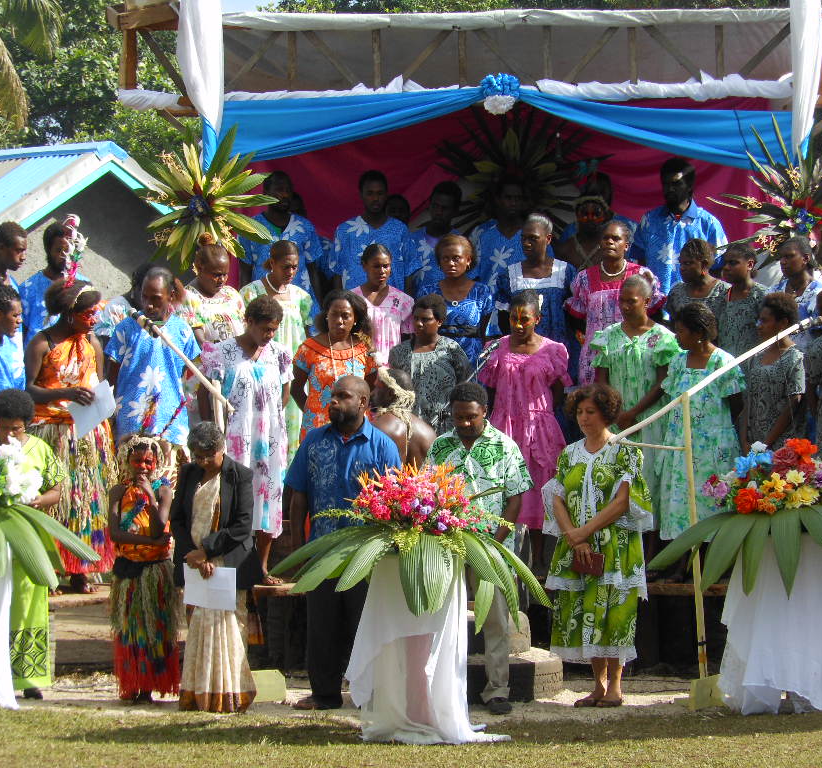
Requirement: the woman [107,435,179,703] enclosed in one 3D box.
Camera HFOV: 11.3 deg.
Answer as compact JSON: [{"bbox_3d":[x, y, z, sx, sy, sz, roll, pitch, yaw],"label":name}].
[{"bbox_3d":[-1.385,0.955,21.600,0.370,1.390,0.330,0,0,-5],"label":"woman"}]

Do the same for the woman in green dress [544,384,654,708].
[{"bbox_3d":[0.939,0.813,21.000,0.510,1.610,0.360,0,0,23],"label":"woman in green dress"}]

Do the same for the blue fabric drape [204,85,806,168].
[{"bbox_3d":[0.538,-1.470,24.000,3.330,0.500,0.250,0,0,0],"label":"blue fabric drape"}]

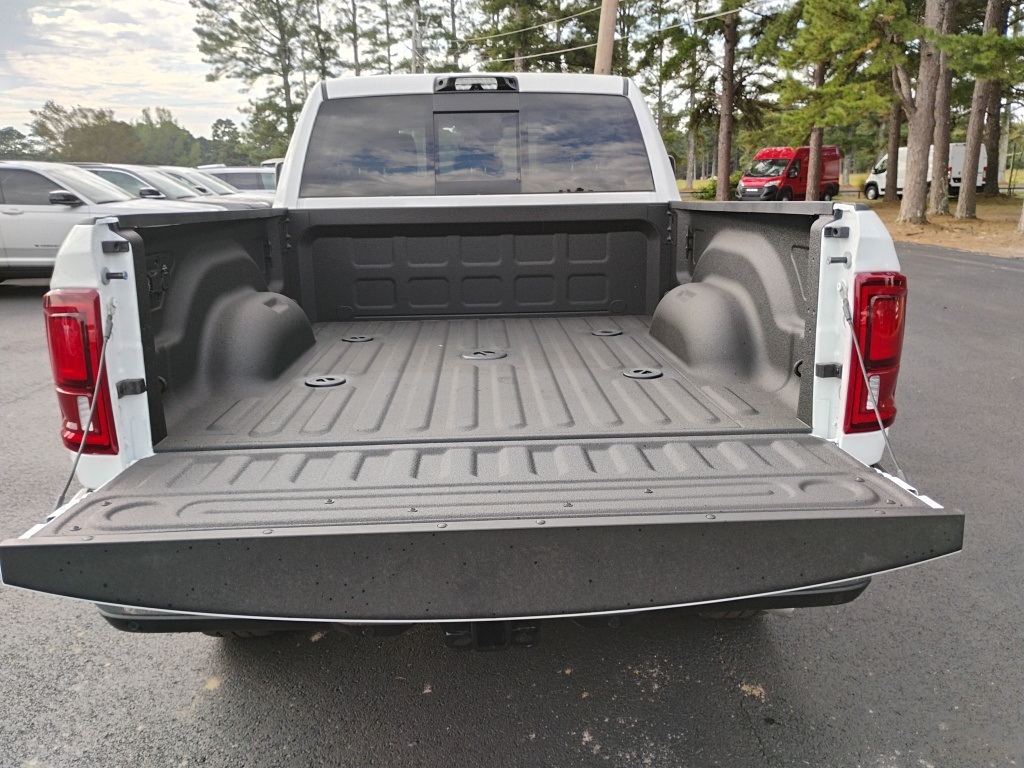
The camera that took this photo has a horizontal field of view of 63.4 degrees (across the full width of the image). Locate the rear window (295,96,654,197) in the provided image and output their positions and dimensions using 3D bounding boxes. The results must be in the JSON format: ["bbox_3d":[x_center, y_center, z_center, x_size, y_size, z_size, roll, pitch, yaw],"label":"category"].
[{"bbox_3d":[-0.158,-1.107,3.827,1.640,0.470,0.100,-1,2,-2],"label":"rear window"}]

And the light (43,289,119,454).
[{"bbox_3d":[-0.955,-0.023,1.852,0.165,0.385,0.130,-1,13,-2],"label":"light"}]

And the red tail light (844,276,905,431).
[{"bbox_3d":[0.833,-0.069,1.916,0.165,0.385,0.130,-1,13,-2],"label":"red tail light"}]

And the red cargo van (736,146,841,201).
[{"bbox_3d":[11.960,-8.981,35.874,2.100,2.530,5.850,12,19,42],"label":"red cargo van"}]

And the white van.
[{"bbox_3d":[19.291,-9.929,39.143,2.100,2.530,5.950,-4,15,-13],"label":"white van"}]

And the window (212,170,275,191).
[{"bbox_3d":[-7.294,-5.514,22.500,1.750,0.480,0.120,1,14,8],"label":"window"}]

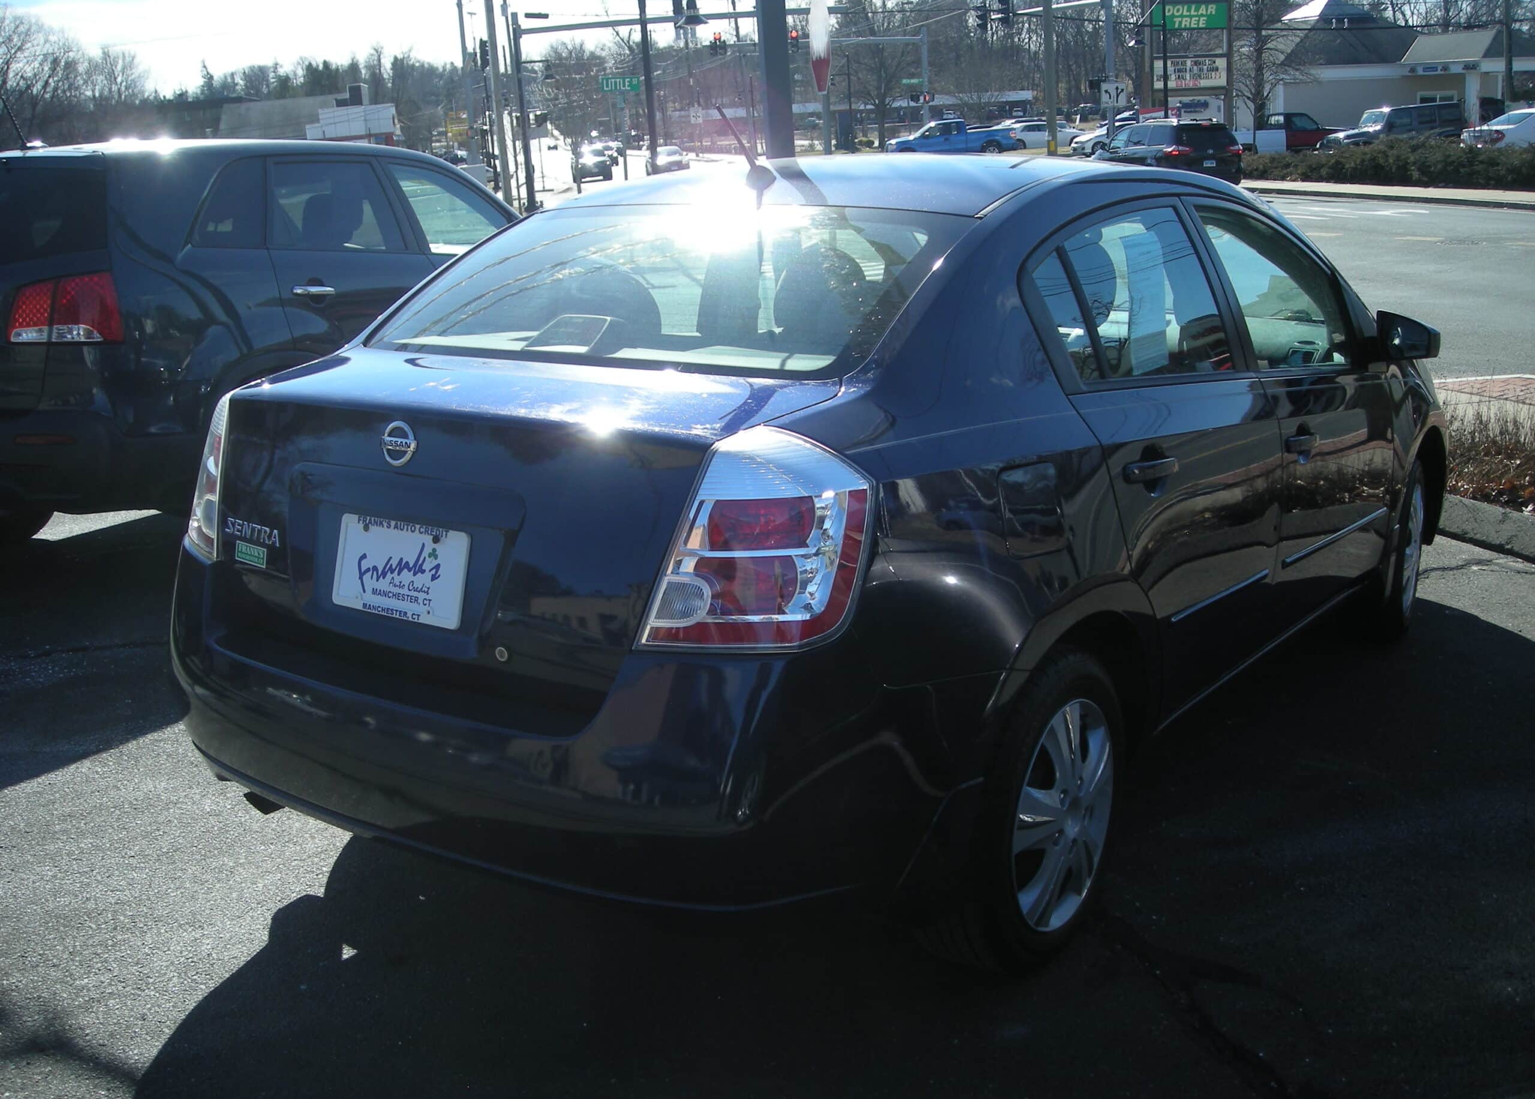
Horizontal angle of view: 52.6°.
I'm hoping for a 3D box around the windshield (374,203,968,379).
[{"bbox_3d":[-0.217,-0.551,3.070,1.170,0.110,0.580,8,44,34],"label":"windshield"}]

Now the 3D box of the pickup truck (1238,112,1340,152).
[{"bbox_3d":[17.200,-13.850,52.500,5.300,1.780,1.950,-5,14,-10],"label":"pickup truck"}]

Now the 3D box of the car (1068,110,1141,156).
[{"bbox_3d":[15.100,-17.100,65.100,4.550,1.480,1.770,-6,14,-14],"label":"car"}]

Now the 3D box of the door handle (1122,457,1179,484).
[{"bbox_3d":[0.734,-0.153,2.970,0.042,0.042,0.195,8,10,34],"label":"door handle"}]

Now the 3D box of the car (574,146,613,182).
[{"bbox_3d":[-8.683,-19.222,77.500,1.850,1.700,4.650,-5,13,-8],"label":"car"}]

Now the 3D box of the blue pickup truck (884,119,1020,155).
[{"bbox_3d":[8.324,-18.232,69.500,5.850,1.920,2.000,-4,13,-5],"label":"blue pickup truck"}]

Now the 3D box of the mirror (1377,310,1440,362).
[{"bbox_3d":[1.700,-0.568,4.123,0.180,0.137,0.115,8,15,34],"label":"mirror"}]

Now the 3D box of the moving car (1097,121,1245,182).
[{"bbox_3d":[10.543,-10.495,41.600,1.985,1.770,5.080,-7,14,-15],"label":"moving car"}]

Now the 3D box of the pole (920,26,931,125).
[{"bbox_3d":[8.121,-23.570,79.500,0.300,6.350,0.300,-2,13,0],"label":"pole"}]

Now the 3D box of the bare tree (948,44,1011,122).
[{"bbox_3d":[15.171,-32.765,110.000,4.300,5.600,4.300,-3,13,1],"label":"bare tree"}]

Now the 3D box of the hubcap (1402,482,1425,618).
[{"bbox_3d":[2.082,-0.003,5.049,0.060,0.435,0.435,6,14,29],"label":"hubcap"}]

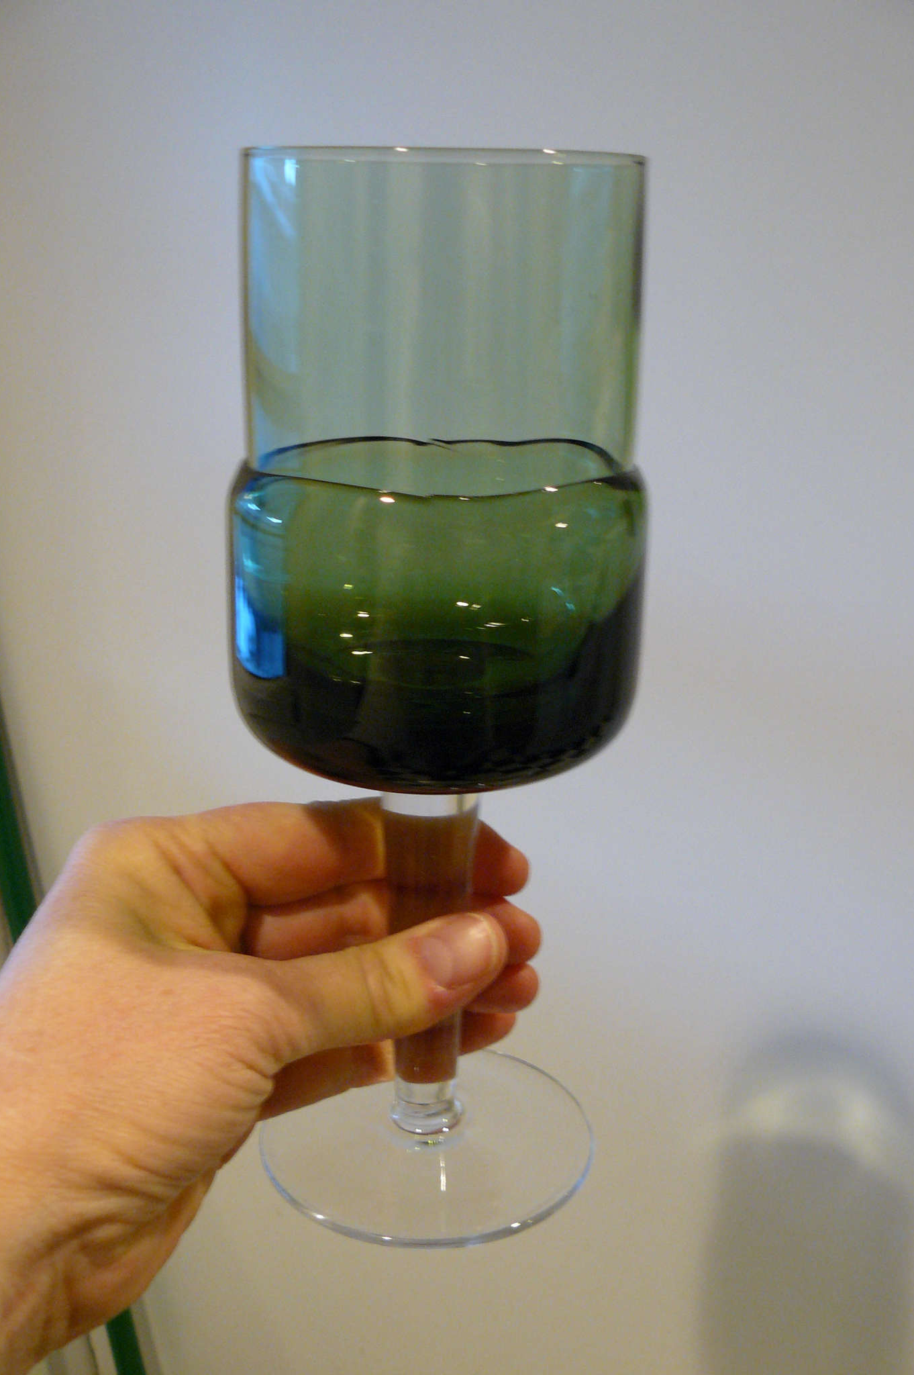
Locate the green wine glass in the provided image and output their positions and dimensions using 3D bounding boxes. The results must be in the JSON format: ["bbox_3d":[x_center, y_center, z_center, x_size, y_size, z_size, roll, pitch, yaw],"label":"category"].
[{"bbox_3d":[-0.004,0.002,0.281,0.076,0.201,0.076,1,18,0],"label":"green wine glass"}]

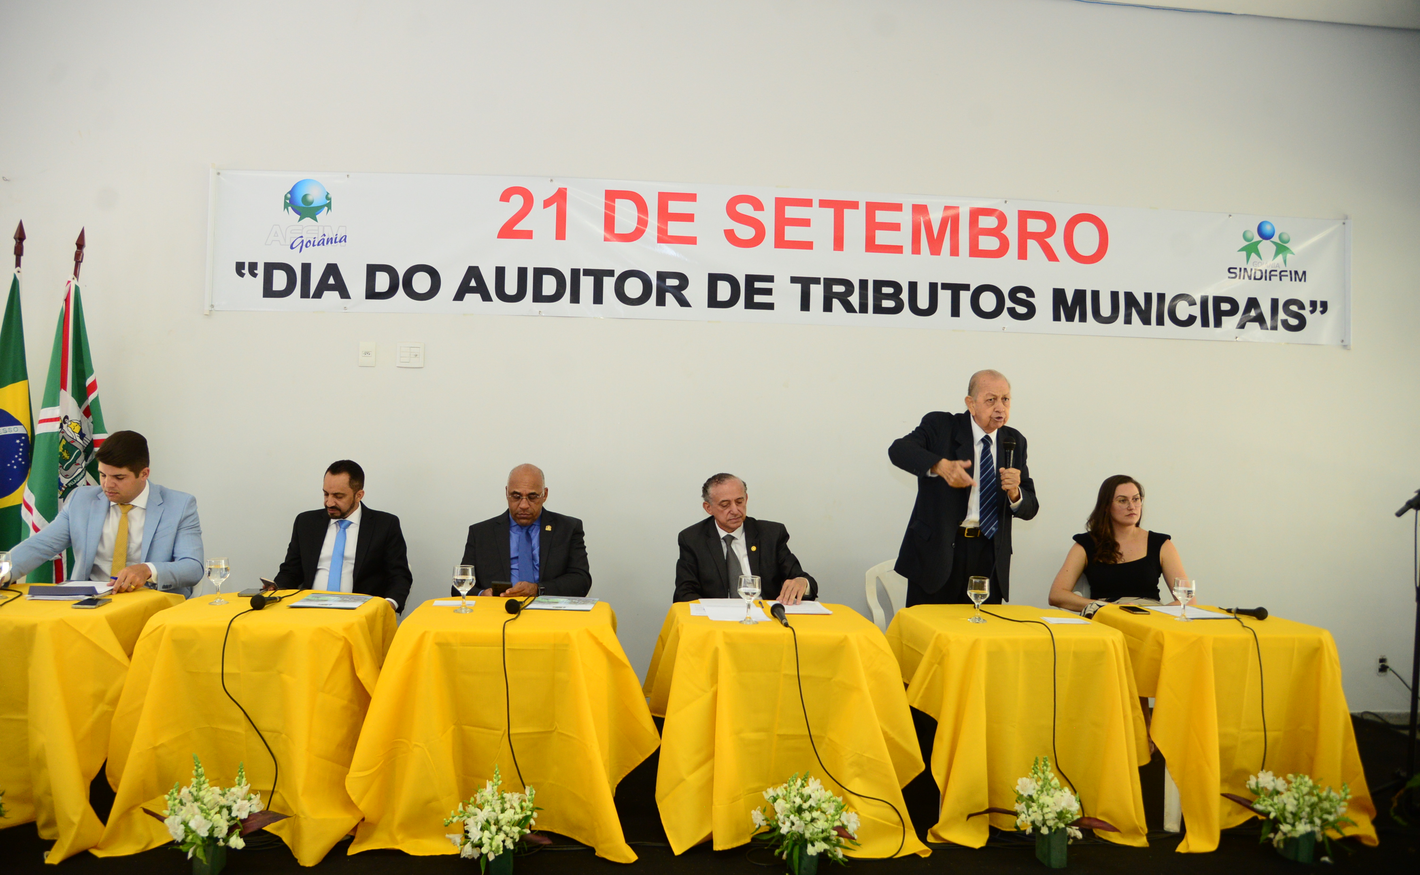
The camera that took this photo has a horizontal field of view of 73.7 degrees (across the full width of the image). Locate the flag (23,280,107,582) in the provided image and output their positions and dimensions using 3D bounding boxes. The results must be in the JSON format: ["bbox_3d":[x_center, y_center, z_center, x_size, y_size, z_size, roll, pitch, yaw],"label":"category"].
[{"bbox_3d":[-2.856,0.047,4.206,0.400,1.470,0.220,2,-2,-4],"label":"flag"}]

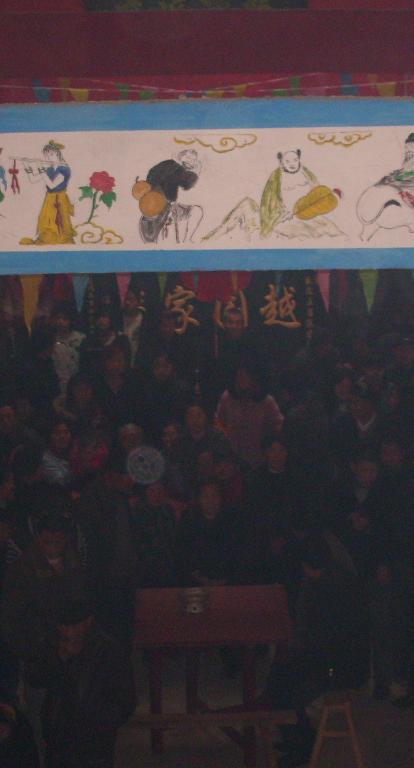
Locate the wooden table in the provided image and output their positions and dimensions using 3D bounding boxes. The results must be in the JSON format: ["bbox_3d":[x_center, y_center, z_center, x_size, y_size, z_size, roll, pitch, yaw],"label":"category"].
[{"bbox_3d":[0.041,1.796,11.406,0.950,0.790,0.940,-1,14,-1],"label":"wooden table"}]

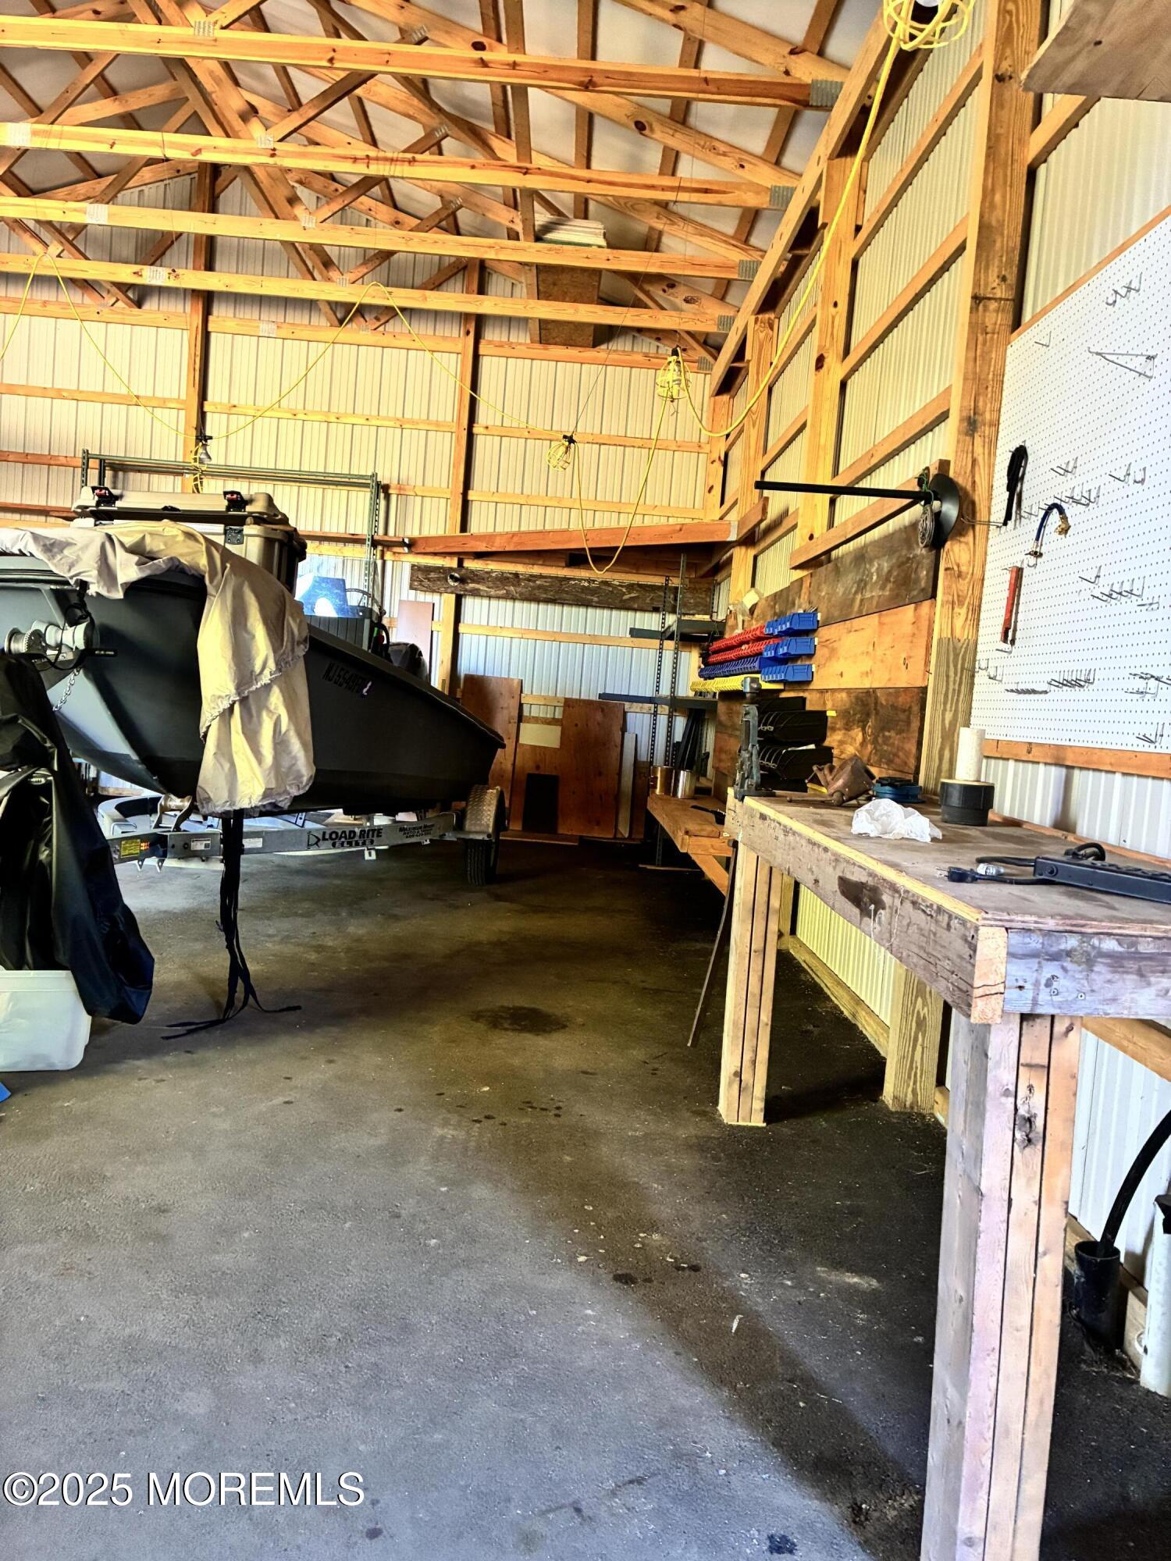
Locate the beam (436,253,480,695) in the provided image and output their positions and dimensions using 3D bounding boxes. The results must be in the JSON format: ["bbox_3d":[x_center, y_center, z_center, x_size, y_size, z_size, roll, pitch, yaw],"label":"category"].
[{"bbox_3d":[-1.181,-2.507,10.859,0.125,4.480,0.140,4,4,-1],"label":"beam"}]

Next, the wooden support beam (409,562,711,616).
[{"bbox_3d":[-0.218,-1.764,10.830,2.781,0.239,0.050,4,4,-1],"label":"wooden support beam"}]

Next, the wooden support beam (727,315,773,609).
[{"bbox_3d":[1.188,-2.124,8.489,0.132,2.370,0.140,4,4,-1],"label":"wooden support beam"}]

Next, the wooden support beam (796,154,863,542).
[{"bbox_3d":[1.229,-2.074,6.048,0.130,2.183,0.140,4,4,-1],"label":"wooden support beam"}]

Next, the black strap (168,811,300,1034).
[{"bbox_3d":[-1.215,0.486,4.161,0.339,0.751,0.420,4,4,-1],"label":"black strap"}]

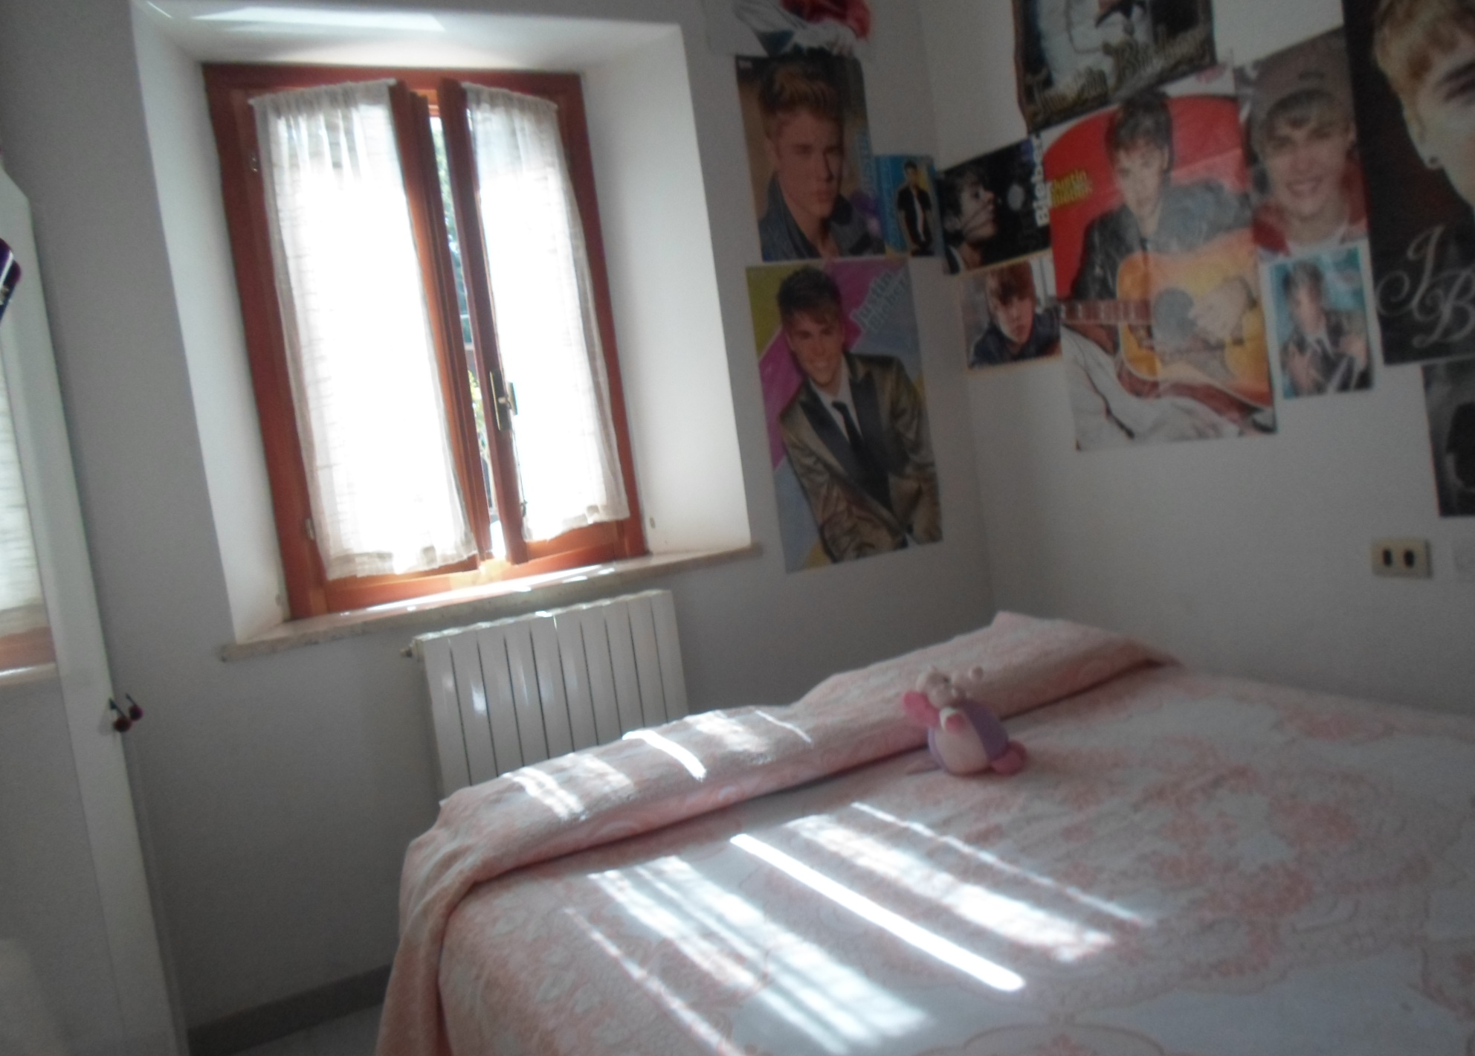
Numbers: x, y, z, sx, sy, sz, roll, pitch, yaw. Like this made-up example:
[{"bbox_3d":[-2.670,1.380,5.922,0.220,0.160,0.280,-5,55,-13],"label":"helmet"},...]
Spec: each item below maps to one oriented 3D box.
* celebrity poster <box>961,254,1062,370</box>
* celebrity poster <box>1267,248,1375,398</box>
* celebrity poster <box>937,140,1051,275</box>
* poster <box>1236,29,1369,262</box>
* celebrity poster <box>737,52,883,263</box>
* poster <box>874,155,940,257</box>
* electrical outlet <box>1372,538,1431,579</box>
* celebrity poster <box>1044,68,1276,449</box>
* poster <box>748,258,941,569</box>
[{"bbox_3d":[0.798,-0.632,3.166,0.010,0.292,0.404,-10,5,-27],"label":"celebrity poster"},{"bbox_3d":[1.265,-0.443,2.317,0.010,0.308,0.227,-10,5,-27],"label":"celebrity poster"},{"bbox_3d":[0.745,-0.944,3.166,0.010,0.322,0.422,-10,5,-27],"label":"celebrity poster"},{"bbox_3d":[1.212,-0.814,2.293,0.010,0.430,0.266,-10,5,-27],"label":"poster"},{"bbox_3d":[0.223,-1.069,3.086,0.419,0.580,0.010,-10,5,-25],"label":"celebrity poster"},{"bbox_3d":[0.524,-0.977,3.232,0.206,0.303,0.010,-10,5,-25],"label":"poster"},{"bbox_3d":[1.390,0.065,2.239,0.015,0.078,0.120,-10,5,-27],"label":"electrical outlet"},{"bbox_3d":[1.028,-0.658,2.707,0.010,0.891,0.633,-10,5,-27],"label":"celebrity poster"},{"bbox_3d":[0.336,-0.345,3.148,0.557,0.869,0.010,-10,5,-25],"label":"poster"}]

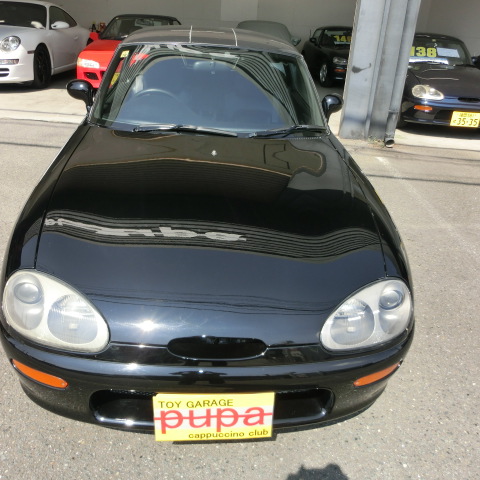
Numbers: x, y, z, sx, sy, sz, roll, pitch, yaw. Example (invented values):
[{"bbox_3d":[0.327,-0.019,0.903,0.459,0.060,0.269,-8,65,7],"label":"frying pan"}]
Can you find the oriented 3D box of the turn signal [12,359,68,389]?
[{"bbox_3d":[-0.566,0.377,1.246,0.197,0.042,0.050,14,30,16],"label":"turn signal"}]

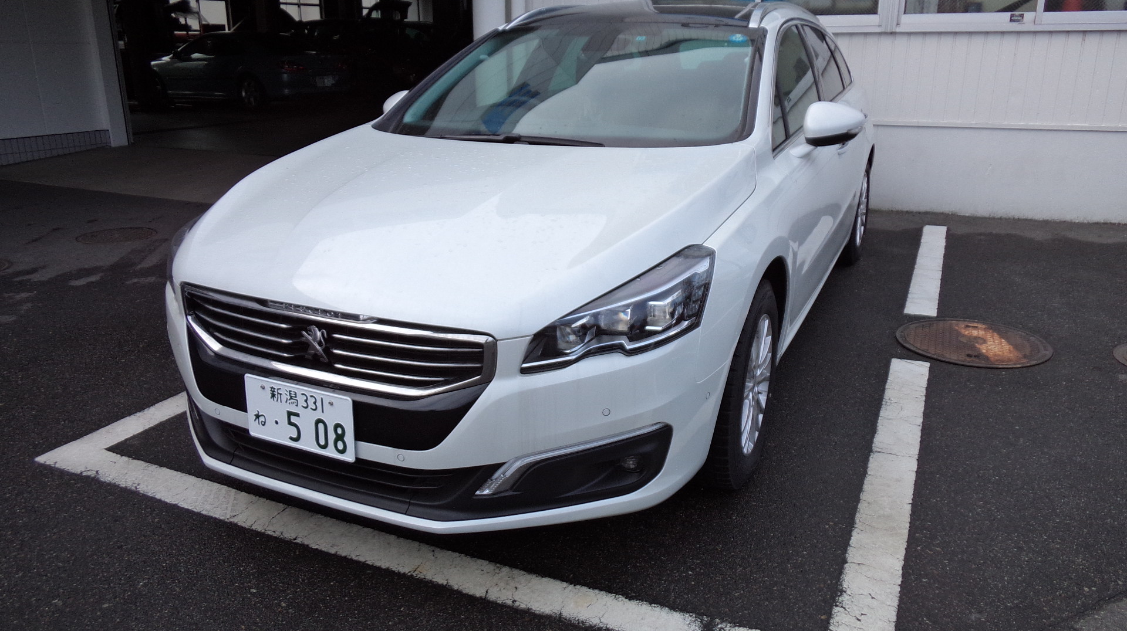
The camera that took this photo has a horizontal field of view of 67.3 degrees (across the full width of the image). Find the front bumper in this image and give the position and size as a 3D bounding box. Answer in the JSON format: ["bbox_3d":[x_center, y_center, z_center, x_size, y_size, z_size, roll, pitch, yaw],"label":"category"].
[{"bbox_3d":[-0.519,0.189,2.259,1.800,0.530,0.570,9,21,24],"label":"front bumper"}]

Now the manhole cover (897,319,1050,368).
[{"bbox_3d":[1.847,0.135,3.832,0.655,0.030,0.655,9,21,24],"label":"manhole cover"}]

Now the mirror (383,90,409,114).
[{"bbox_3d":[-0.749,-0.916,3.696,0.215,0.160,0.160,13,23,33],"label":"mirror"}]

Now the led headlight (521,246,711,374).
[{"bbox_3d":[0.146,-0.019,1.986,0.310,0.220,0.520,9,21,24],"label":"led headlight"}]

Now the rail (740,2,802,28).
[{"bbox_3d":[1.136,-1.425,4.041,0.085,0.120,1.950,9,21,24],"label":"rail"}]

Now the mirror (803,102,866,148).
[{"bbox_3d":[0.937,-0.662,2.949,0.215,0.160,0.160,5,20,15],"label":"mirror"}]

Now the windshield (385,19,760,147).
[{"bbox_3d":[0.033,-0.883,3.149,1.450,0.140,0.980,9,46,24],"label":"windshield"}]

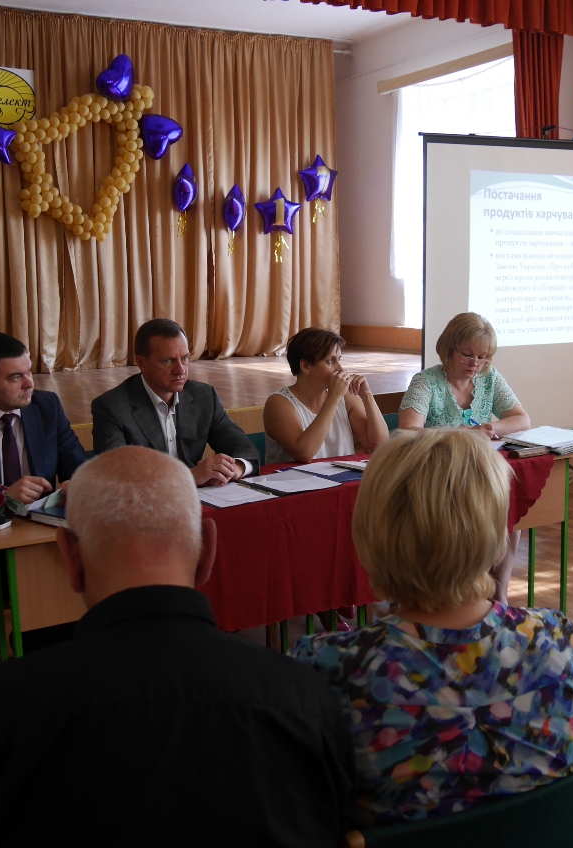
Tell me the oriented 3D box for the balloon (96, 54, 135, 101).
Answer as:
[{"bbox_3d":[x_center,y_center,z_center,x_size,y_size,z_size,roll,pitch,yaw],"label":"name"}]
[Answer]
[{"bbox_3d":[-1.353,-2.737,7.755,0.180,0.370,0.400,7,45,43],"label":"balloon"}]

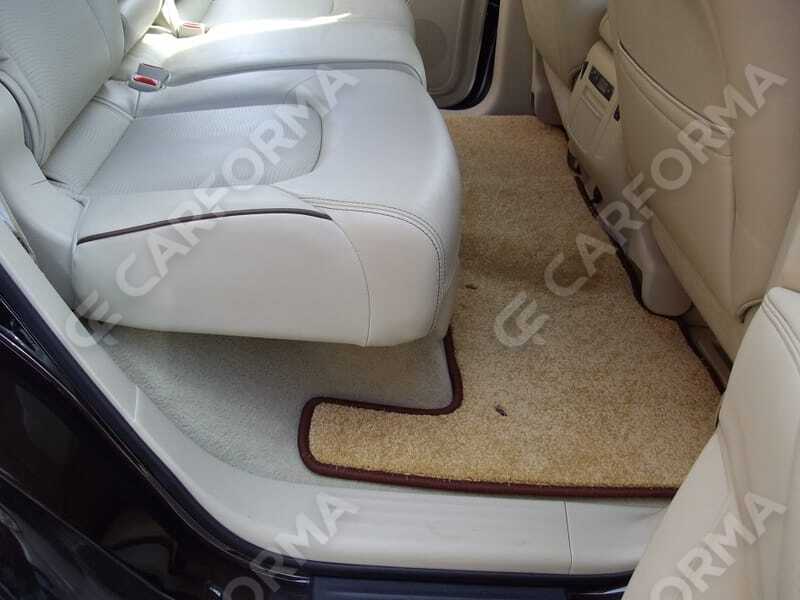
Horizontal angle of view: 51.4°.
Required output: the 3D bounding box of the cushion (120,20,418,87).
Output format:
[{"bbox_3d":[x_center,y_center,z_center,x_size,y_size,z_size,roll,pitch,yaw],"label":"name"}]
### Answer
[{"bbox_3d":[-0.235,-0.437,1.687,0.530,0.200,0.320,0,36,-2],"label":"cushion"}]

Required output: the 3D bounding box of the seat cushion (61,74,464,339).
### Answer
[{"bbox_3d":[-0.208,-0.182,1.363,0.550,0.225,0.545,0,36,-2],"label":"seat cushion"}]

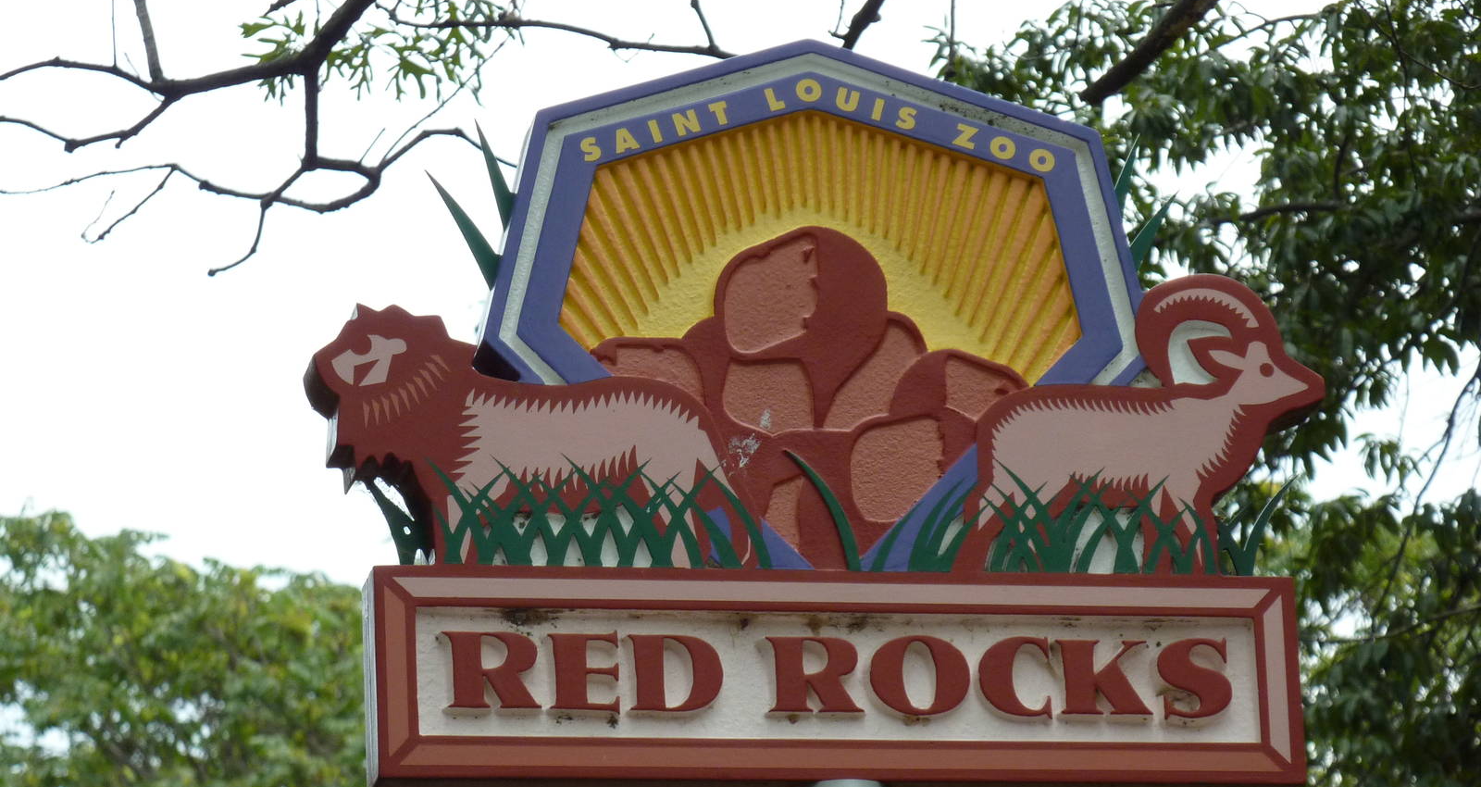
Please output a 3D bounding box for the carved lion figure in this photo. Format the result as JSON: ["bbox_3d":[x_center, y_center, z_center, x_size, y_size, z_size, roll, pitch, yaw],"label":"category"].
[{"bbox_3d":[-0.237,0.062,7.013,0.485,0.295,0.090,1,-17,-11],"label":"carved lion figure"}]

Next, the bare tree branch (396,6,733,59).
[{"bbox_3d":[-0.217,-0.438,7.650,0.430,0.060,0.100,-2,-16,0],"label":"bare tree branch"}]

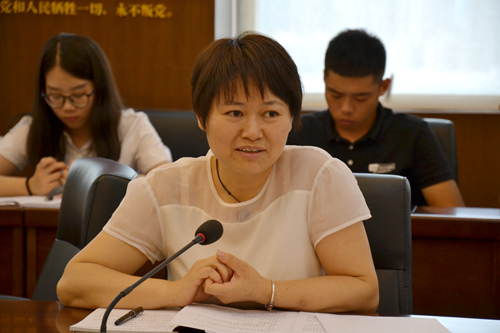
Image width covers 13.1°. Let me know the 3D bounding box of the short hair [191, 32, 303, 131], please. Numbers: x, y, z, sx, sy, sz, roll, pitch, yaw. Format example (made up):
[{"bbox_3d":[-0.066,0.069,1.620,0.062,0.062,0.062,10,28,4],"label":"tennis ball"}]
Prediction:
[{"bbox_3d":[-0.006,-0.134,3.530,0.178,0.170,0.205,-1,8,-8],"label":"short hair"}]

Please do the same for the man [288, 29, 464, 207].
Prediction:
[{"bbox_3d":[0.251,0.271,5.386,0.540,1.220,0.750,1,4,14],"label":"man"}]

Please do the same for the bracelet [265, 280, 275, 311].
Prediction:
[{"bbox_3d":[0.029,0.202,3.400,0.010,0.048,0.053,12,-3,-18],"label":"bracelet"}]

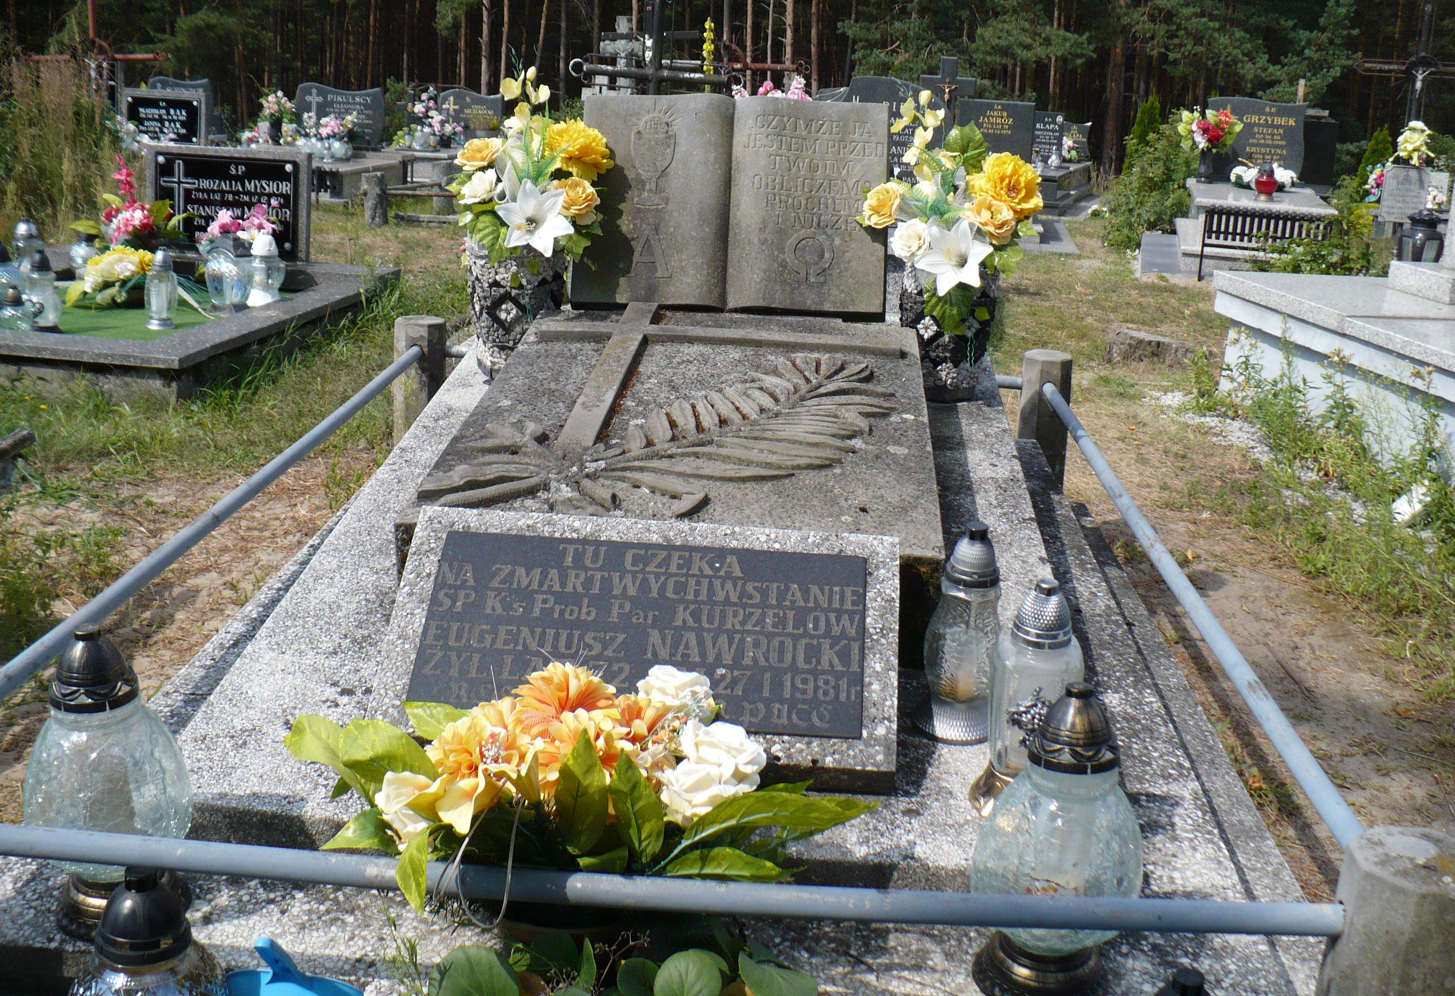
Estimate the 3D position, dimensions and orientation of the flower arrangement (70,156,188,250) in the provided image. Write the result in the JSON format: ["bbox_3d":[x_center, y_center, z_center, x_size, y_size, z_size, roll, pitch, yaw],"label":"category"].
[{"bbox_3d":[-2.292,-1.129,5.950,0.420,0.350,0.300,3,17,3],"label":"flower arrangement"}]

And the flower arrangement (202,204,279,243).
[{"bbox_3d":[-1.629,-0.918,5.200,0.260,0.130,0.200,3,17,3],"label":"flower arrangement"}]

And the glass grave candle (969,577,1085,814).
[{"bbox_3d":[0.374,0.245,1.947,0.115,0.299,0.115,3,17,3],"label":"glass grave candle"}]

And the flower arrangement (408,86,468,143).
[{"bbox_3d":[-2.139,-2.837,11.500,0.410,0.410,0.320,3,17,3],"label":"flower arrangement"}]

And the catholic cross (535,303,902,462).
[{"bbox_3d":[-0.026,-0.249,2.976,0.758,0.035,0.973,3,23,3],"label":"catholic cross"}]

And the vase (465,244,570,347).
[{"bbox_3d":[-0.473,-0.423,3.477,0.219,0.297,0.219,3,17,3],"label":"vase"}]

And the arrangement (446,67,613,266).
[{"bbox_3d":[-0.431,-0.723,3.392,0.346,0.425,0.300,3,17,3],"label":"arrangement"}]

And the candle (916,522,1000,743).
[{"bbox_3d":[0.311,0.167,2.036,0.115,0.285,0.115,3,20,3],"label":"candle"}]

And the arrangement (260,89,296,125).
[{"bbox_3d":[-3.994,-3.465,13.800,0.330,0.330,0.290,3,17,3],"label":"arrangement"}]

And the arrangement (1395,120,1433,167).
[{"bbox_3d":[4.591,-2.372,10.400,0.260,0.320,0.220,3,17,3],"label":"arrangement"}]

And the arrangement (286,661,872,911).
[{"bbox_3d":[-0.160,0.315,1.700,0.590,0.235,0.330,3,17,3],"label":"arrangement"}]

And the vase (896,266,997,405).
[{"bbox_3d":[0.458,-0.352,3.289,0.208,0.280,0.208,3,23,3],"label":"vase"}]

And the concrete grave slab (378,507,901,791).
[{"bbox_3d":[-0.114,0.197,2.109,0.681,0.056,0.373,3,51,3],"label":"concrete grave slab"}]

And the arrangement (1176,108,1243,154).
[{"bbox_3d":[2.913,-2.219,9.400,0.400,0.280,0.330,3,17,3],"label":"arrangement"}]

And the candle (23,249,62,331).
[{"bbox_3d":[-2.317,-0.707,5.247,0.118,0.262,0.118,3,17,3],"label":"candle"}]

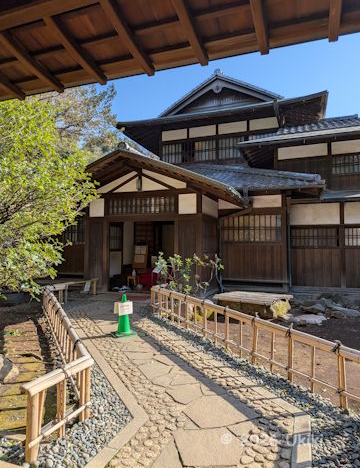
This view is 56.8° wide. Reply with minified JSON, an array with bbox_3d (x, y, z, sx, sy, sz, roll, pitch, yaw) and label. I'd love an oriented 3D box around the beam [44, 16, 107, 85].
[{"bbox_3d":[-0.532,-0.963,1.751,0.042,0.052,0.451,-1,-16,20],"label":"beam"}]

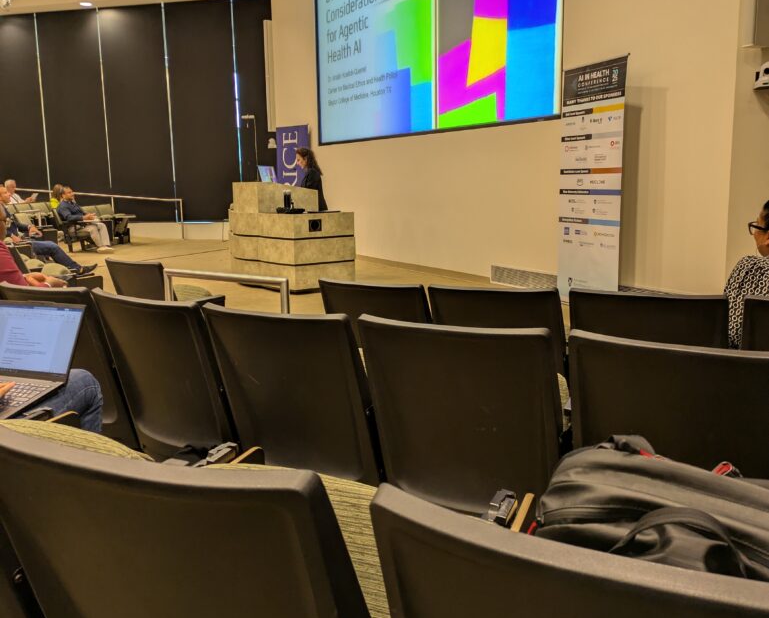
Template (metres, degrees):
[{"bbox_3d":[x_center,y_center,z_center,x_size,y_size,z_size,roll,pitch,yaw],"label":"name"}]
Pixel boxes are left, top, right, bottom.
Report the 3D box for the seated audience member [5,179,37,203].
[{"bbox_3d":[-7.374,-1.987,15.108,0.850,1.280,0.550,1,10,9],"label":"seated audience member"}]

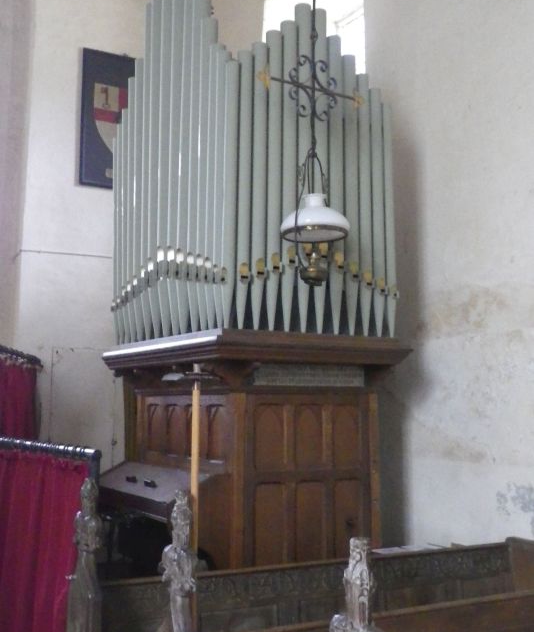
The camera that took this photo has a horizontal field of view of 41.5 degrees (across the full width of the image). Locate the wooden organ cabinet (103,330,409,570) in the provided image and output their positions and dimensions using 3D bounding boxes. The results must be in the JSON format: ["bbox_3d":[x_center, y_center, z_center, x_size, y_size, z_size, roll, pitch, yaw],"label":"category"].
[{"bbox_3d":[-0.170,1.183,4.798,1.517,1.935,1.659,5,-8,-33],"label":"wooden organ cabinet"}]

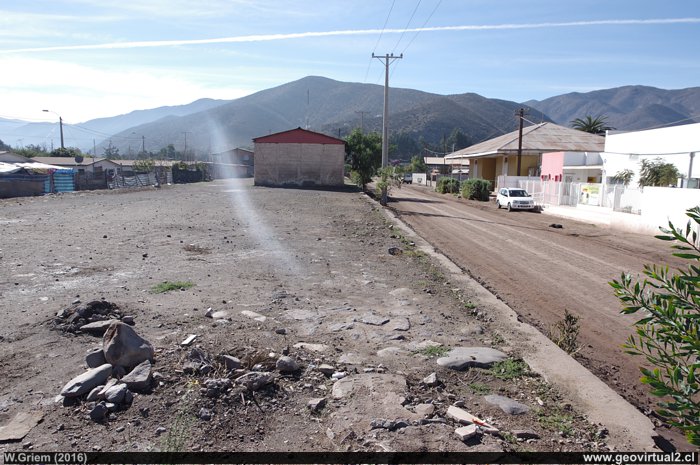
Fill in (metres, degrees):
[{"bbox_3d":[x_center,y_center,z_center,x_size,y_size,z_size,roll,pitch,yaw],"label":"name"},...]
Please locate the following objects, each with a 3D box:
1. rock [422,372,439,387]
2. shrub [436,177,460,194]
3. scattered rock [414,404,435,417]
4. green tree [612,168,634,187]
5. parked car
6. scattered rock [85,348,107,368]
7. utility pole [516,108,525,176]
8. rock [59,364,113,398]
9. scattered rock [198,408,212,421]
[{"bbox_3d":[0.678,1.232,3.920,0.116,0.083,0.089,1,7,0],"label":"rock"},{"bbox_3d":[12.257,-5.824,58.000,2.900,2.150,2.600,0,7,0],"label":"shrub"},{"bbox_3d":[0.559,1.310,3.445,0.141,0.052,0.101,1,7,0],"label":"scattered rock"},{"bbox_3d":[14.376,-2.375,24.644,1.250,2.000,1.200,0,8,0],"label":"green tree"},{"bbox_3d":[12.727,-2.512,35.800,1.750,1.700,4.400,1,7,6],"label":"parked car"},{"bbox_3d":[-2.295,1.136,4.220,0.200,0.160,0.180,-4,8,-28],"label":"scattered rock"},{"bbox_3d":[14.549,-6.416,39.906,0.350,8.200,0.350,1,7,-2],"label":"utility pole"},{"bbox_3d":[-2.267,1.280,4.030,0.200,0.200,0.430,7,11,41],"label":"rock"},{"bbox_3d":[-1.030,1.298,3.324,0.079,0.061,0.069,1,7,0],"label":"scattered rock"}]

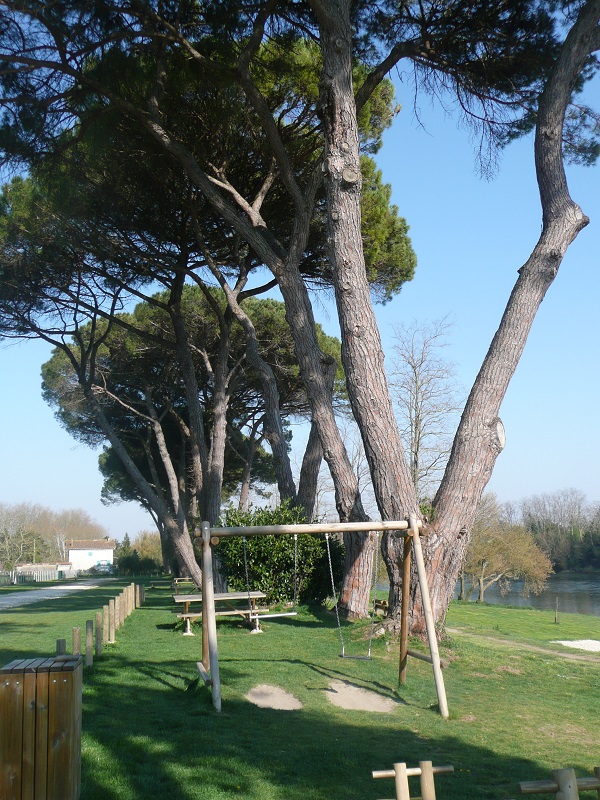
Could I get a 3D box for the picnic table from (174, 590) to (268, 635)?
[{"bbox_3d":[-1.783,4.676,18.295,1.970,0.790,1.600,0,-11,-11],"label":"picnic table"}]

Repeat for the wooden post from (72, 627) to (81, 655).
[{"bbox_3d":[-3.021,3.441,11.232,0.105,0.730,0.105,-1,-11,-9],"label":"wooden post"}]

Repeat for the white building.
[{"bbox_3d":[-39.554,29.912,159.160,8.900,6.347,7.500,0,-11,-11],"label":"white building"}]

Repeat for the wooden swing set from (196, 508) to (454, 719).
[{"bbox_3d":[0.179,2.621,10.344,2.954,2.296,1.822,0,-11,-11],"label":"wooden swing set"}]

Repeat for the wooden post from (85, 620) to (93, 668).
[{"bbox_3d":[-3.209,3.712,12.664,0.110,0.691,0.110,-1,-11,-9],"label":"wooden post"}]

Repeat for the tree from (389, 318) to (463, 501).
[{"bbox_3d":[6.343,2.562,42.333,4.200,14.307,4.200,-2,-11,0],"label":"tree"}]

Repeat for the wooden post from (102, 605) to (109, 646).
[{"bbox_3d":[-3.778,4.361,16.168,0.108,0.735,0.108,-1,-11,-9],"label":"wooden post"}]

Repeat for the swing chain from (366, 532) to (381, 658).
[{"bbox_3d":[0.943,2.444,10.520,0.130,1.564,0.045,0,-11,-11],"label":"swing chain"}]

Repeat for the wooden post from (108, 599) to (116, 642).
[{"bbox_3d":[-3.825,4.513,16.978,0.105,0.841,0.105,-1,-11,-9],"label":"wooden post"}]

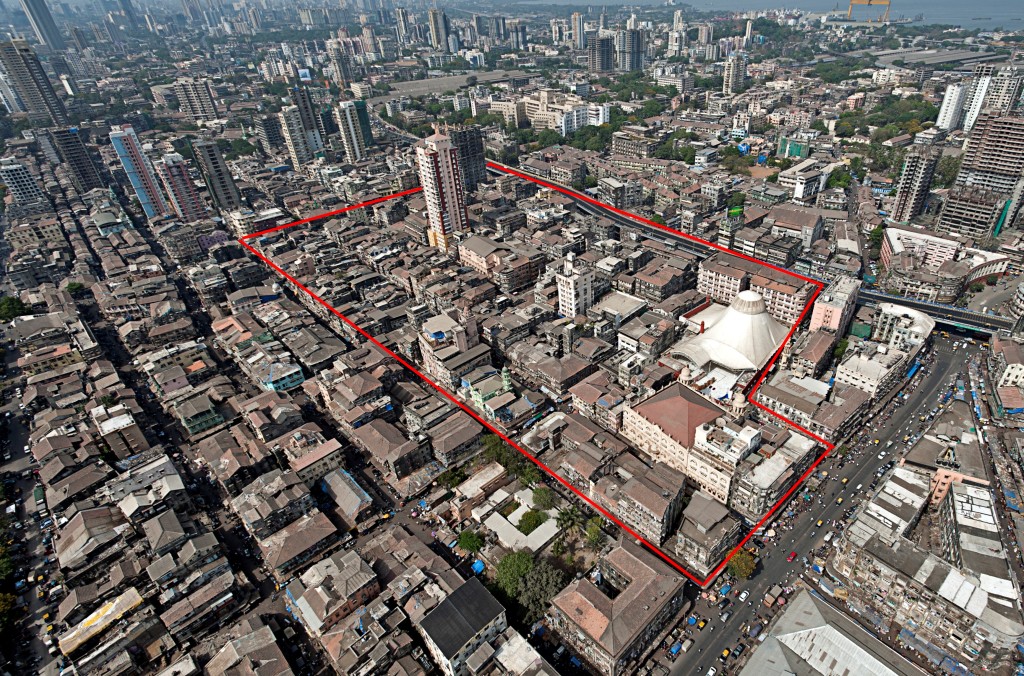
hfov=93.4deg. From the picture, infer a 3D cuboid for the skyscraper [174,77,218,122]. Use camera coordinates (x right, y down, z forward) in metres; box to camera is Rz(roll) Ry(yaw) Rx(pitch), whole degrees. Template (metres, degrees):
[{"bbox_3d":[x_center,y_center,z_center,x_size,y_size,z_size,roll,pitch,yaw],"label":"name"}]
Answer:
[{"bbox_3d":[-393.300,-296.100,601.000,34.000,50.000,17.000,-17,39,-19],"label":"skyscraper"}]

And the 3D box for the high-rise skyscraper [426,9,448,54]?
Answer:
[{"bbox_3d":[-174.300,-729.300,1143.500,37.000,90.000,28.000,-18,39,-21],"label":"high-rise skyscraper"}]

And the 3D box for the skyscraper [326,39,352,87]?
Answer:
[{"bbox_3d":[-281.900,-453.900,797.200,21.000,70.000,25.000,29,47,36],"label":"skyscraper"}]

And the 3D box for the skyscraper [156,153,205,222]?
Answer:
[{"bbox_3d":[-252.860,-115.400,369.200,15.900,48.900,17.100,28,47,35],"label":"skyscraper"}]

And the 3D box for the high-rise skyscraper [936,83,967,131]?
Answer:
[{"bbox_3d":[458.500,-240.500,503.000,12.500,45.000,13.000,-14,38,-15],"label":"high-rise skyscraper"}]

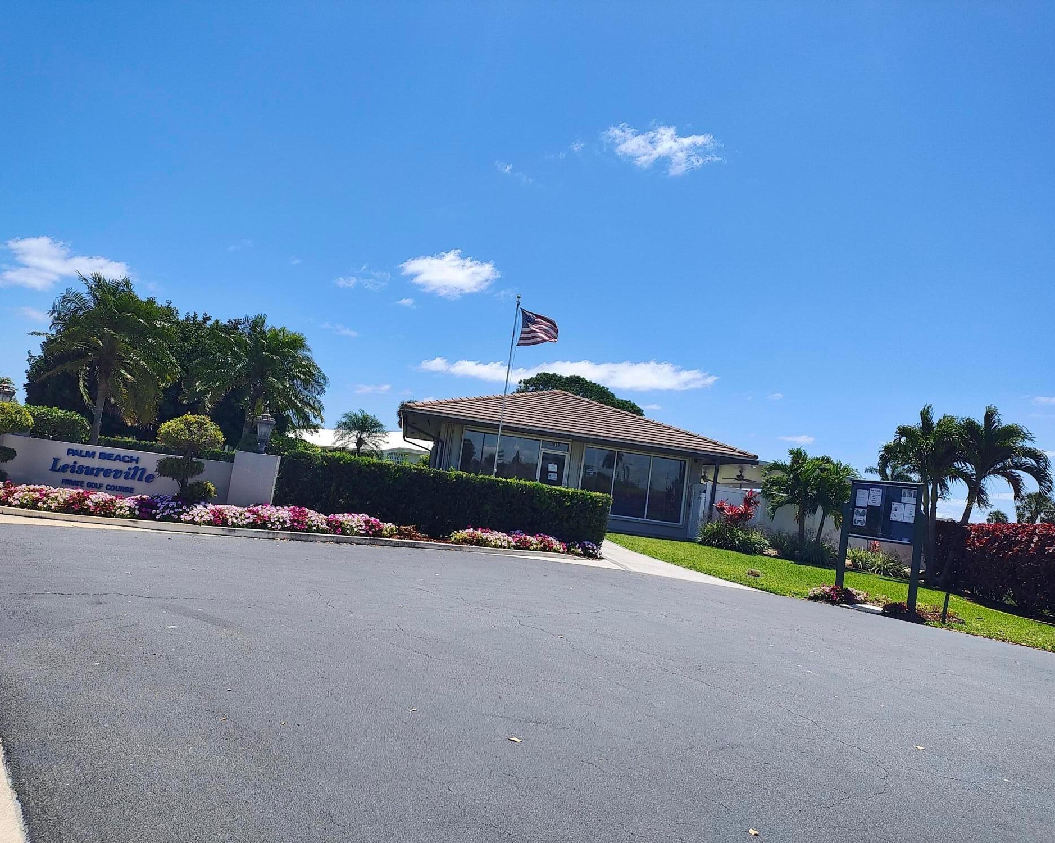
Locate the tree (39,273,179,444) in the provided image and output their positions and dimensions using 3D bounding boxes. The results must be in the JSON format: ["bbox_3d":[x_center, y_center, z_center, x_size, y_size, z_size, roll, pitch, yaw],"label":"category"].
[{"bbox_3d":[-7.483,-0.661,14.320,2.450,3.840,2.450,10,-5,-28],"label":"tree"}]

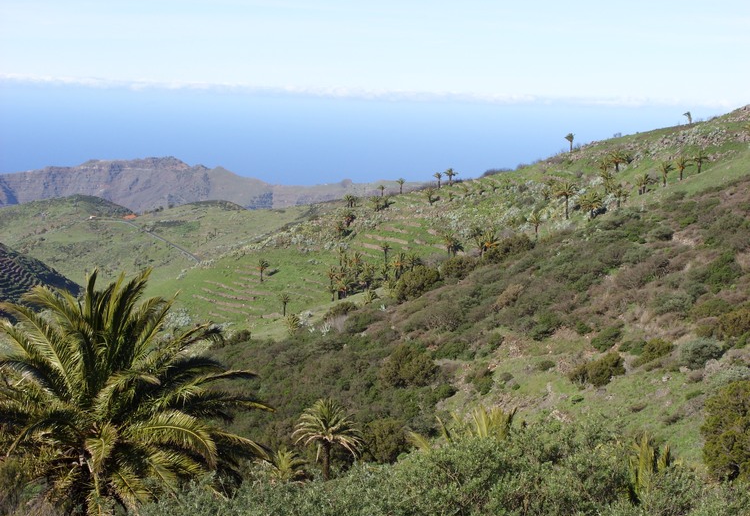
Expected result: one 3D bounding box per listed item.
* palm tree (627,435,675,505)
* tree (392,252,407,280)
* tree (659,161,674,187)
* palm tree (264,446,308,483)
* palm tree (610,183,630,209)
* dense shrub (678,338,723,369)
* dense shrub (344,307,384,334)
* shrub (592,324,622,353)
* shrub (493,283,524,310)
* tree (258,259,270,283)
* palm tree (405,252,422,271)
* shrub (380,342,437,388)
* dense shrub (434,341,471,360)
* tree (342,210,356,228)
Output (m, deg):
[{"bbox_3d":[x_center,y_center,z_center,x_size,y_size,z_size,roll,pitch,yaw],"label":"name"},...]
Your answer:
[{"bbox_3d":[10.728,8.313,70.000,2.025,2.959,2.025,3,6,9],"label":"palm tree"},{"bbox_3d":[5.724,1.752,420.000,3.271,6.542,3.271,2,6,1],"label":"tree"},{"bbox_3d":[62.428,-17.883,385.000,3.430,5.570,3.430,2,6,0],"label":"tree"},{"bbox_3d":[-6.892,16.393,140.000,3.427,3.582,3.427,2,6,-3],"label":"palm tree"},{"bbox_3d":[64.185,-16.079,470.000,5.229,6.798,5.229,3,6,8],"label":"palm tree"},{"bbox_3d":[25.427,7.437,140.000,3.580,2.370,3.220,2,6,0],"label":"dense shrub"},{"bbox_3d":[-1.375,7.475,215.000,5.020,2.950,4.520,2,6,0],"label":"dense shrub"},{"bbox_3d":[26.399,9.066,205.000,3.649,3.193,3.102,3,6,7],"label":"shrub"},{"bbox_3d":[18.194,5.247,245.000,4.361,3.543,3.925,3,6,4],"label":"shrub"},{"bbox_3d":[-40.569,4.956,660.000,4.320,8.640,4.320,2,6,0],"label":"tree"},{"bbox_3d":[8.995,1.402,420.000,4.205,5.841,4.205,2,6,1],"label":"palm tree"},{"bbox_3d":[4.193,13.329,225.000,7.009,5.757,5.958,2,6,1],"label":"shrub"},{"bbox_3d":[9.149,10.943,215.000,4.545,2.392,4.090,2,6,3],"label":"dense shrub"},{"bbox_3d":[-7.660,-11.865,540.000,4.205,5.407,4.205,2,6,-1],"label":"tree"}]

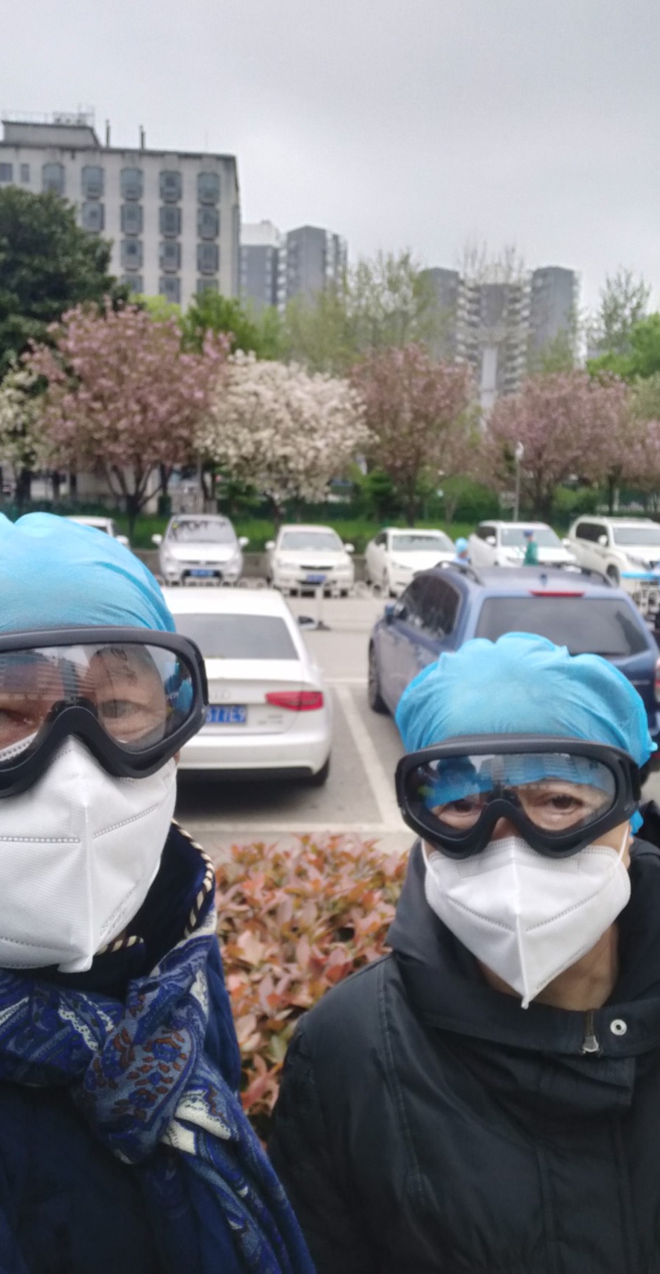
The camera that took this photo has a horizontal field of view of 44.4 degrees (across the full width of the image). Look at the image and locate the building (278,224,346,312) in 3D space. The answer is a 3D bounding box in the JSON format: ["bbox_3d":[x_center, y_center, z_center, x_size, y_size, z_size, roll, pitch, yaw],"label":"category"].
[{"bbox_3d":[-4.416,-65.167,194.000,16.500,60.340,17.000,2,11,-2],"label":"building"}]

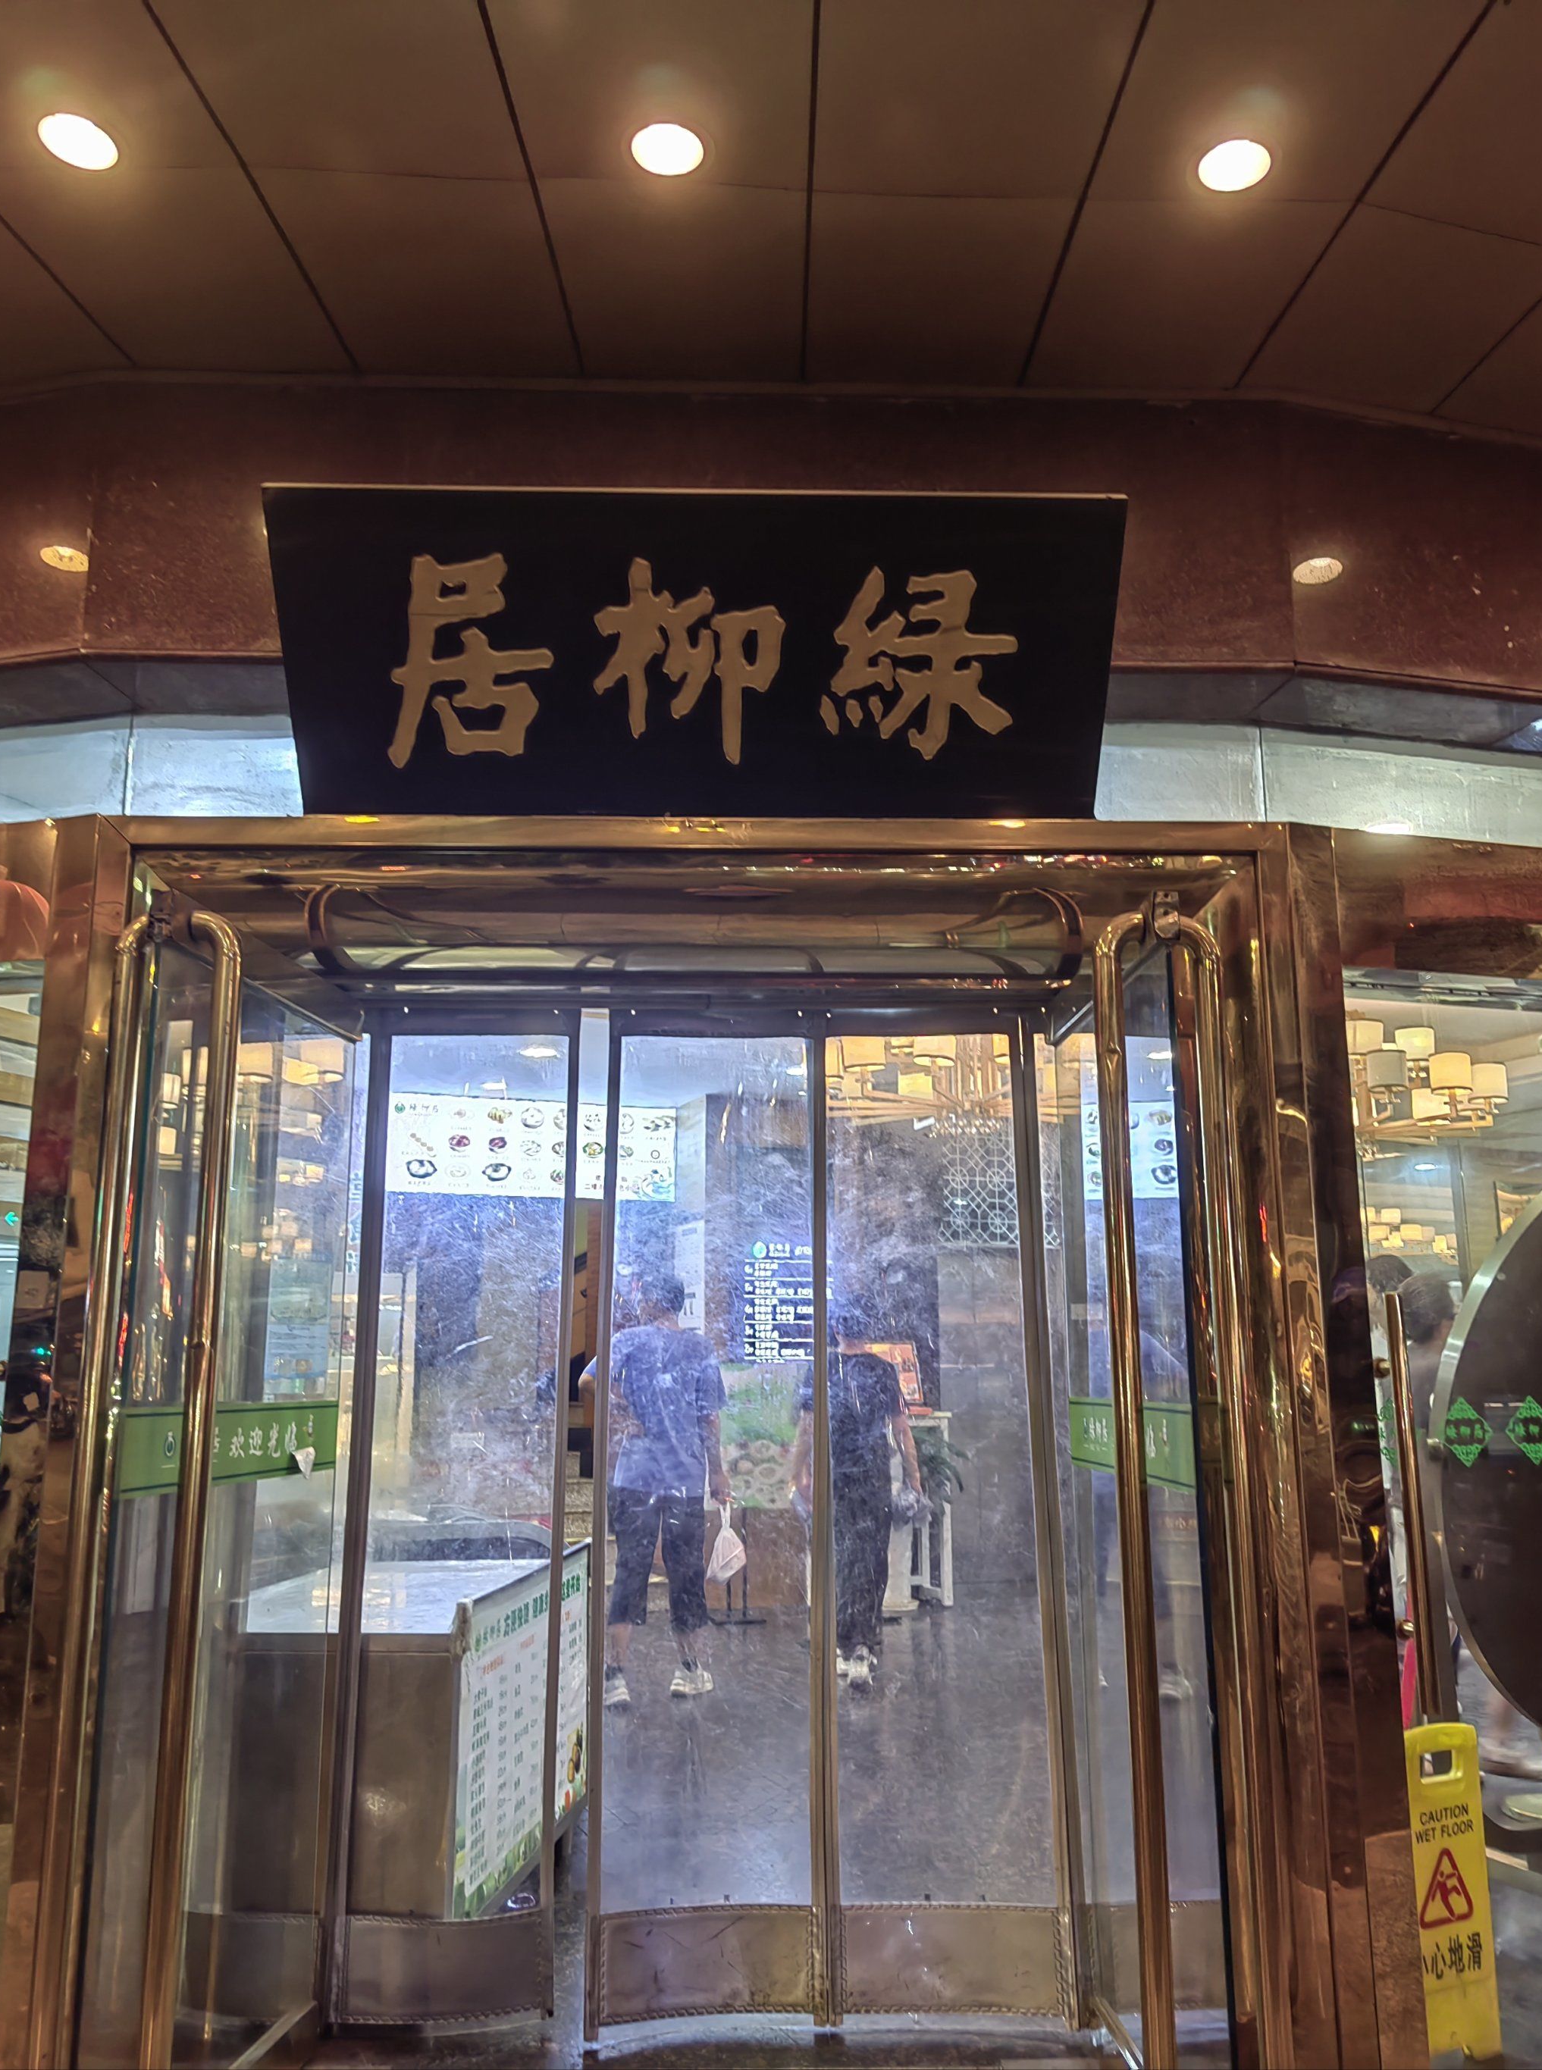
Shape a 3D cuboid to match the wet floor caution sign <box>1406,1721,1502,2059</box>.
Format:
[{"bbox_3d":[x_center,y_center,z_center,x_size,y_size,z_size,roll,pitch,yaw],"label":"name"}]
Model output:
[{"bbox_3d":[1.263,1.664,3.151,0.300,0.615,0.090,7,-14,-31],"label":"wet floor caution sign"}]

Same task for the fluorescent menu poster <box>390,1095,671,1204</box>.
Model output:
[{"bbox_3d":[-1.454,0.701,9.863,1.797,0.594,0.060,4,-13,-18],"label":"fluorescent menu poster"}]

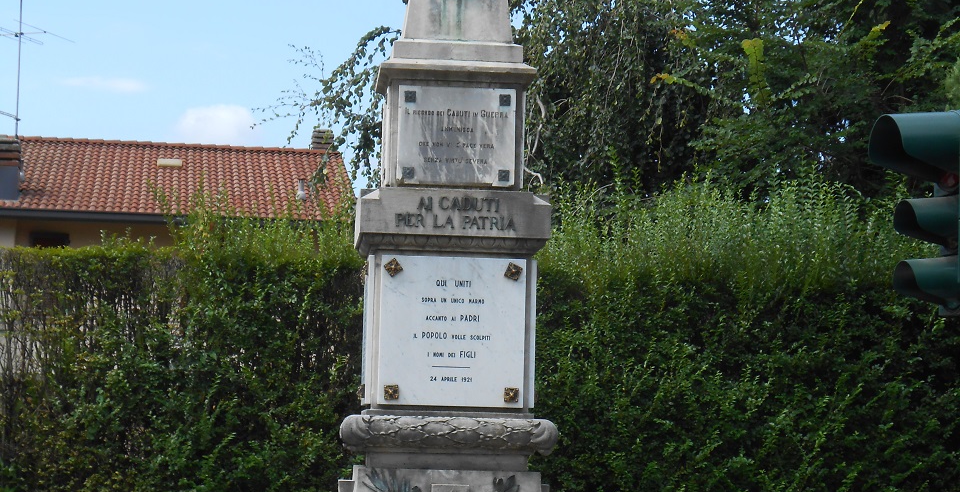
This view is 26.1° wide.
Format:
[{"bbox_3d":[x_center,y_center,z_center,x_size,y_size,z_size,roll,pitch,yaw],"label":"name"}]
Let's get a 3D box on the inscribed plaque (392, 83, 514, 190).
[{"bbox_3d":[-0.120,-0.564,10.658,0.603,0.503,0.035,2,-5,-5],"label":"inscribed plaque"}]

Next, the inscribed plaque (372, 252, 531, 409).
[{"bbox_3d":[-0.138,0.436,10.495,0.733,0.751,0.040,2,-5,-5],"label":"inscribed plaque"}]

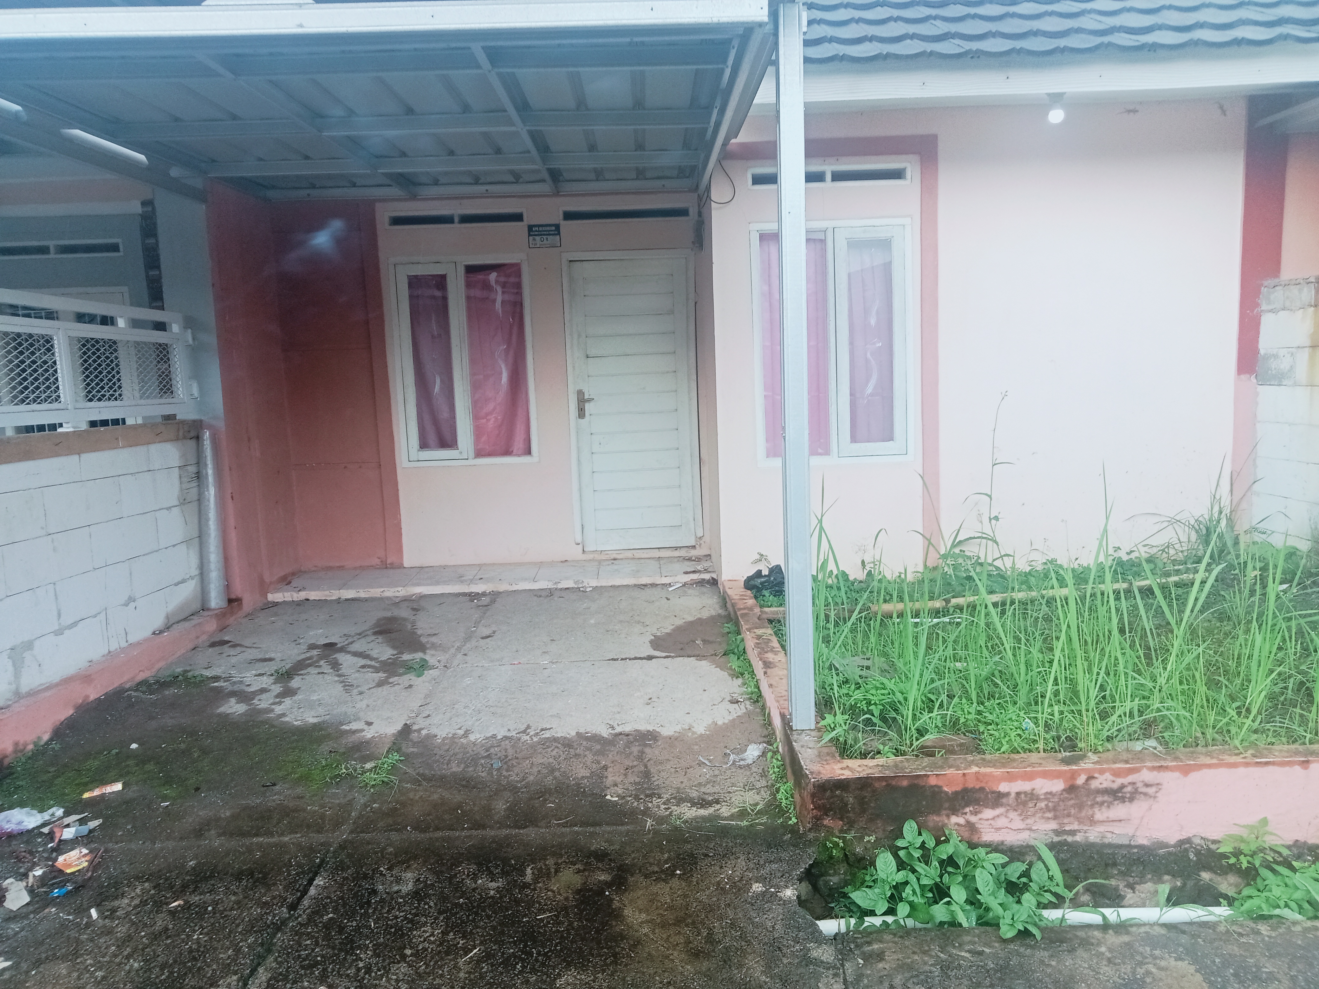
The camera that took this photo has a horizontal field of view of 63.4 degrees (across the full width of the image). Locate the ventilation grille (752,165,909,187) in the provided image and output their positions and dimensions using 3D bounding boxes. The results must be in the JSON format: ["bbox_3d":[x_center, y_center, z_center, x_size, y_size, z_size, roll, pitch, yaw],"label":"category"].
[{"bbox_3d":[0.970,-1.817,6.092,0.917,0.092,0.060,-2,6,-1],"label":"ventilation grille"}]

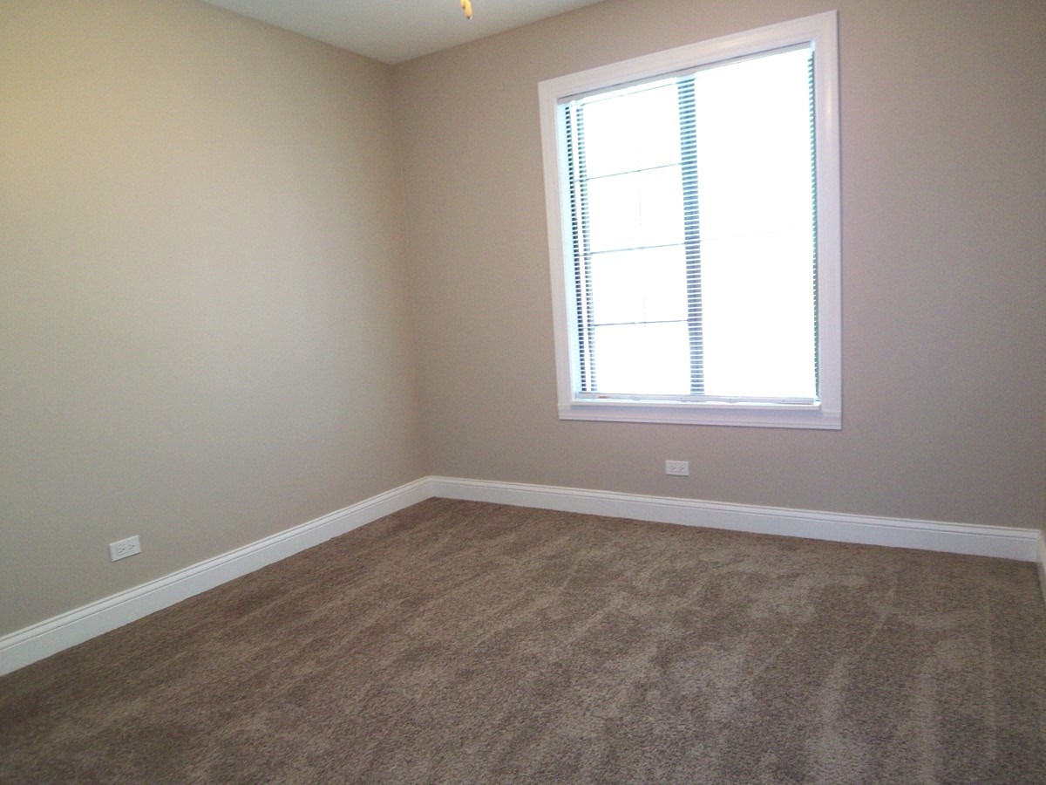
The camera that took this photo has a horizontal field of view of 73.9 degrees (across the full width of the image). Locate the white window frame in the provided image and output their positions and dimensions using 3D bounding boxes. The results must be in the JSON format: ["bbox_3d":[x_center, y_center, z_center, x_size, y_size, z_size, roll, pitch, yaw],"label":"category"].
[{"bbox_3d":[0.746,-0.710,3.316,1.402,1.742,0.100,0,8,32],"label":"white window frame"}]

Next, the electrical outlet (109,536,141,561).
[{"bbox_3d":[-1.544,0.608,2.708,0.014,0.071,0.114,0,8,32],"label":"electrical outlet"}]

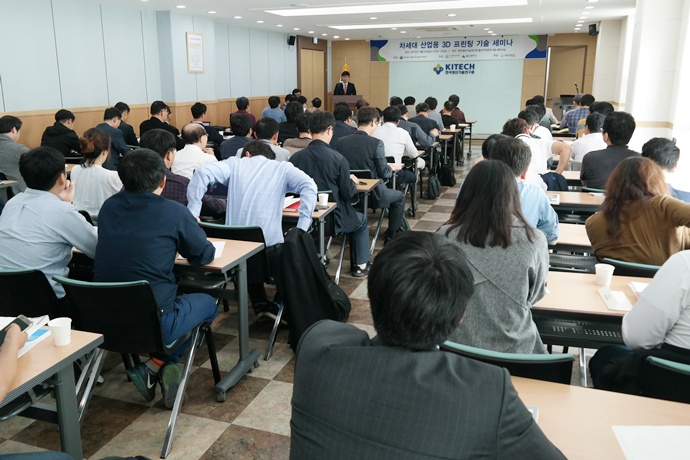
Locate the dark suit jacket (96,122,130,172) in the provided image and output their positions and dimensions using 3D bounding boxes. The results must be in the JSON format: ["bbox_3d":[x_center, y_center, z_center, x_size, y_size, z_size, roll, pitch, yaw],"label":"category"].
[{"bbox_3d":[-2.564,-0.914,5.772,0.480,0.630,0.420,7,17,19],"label":"dark suit jacket"}]

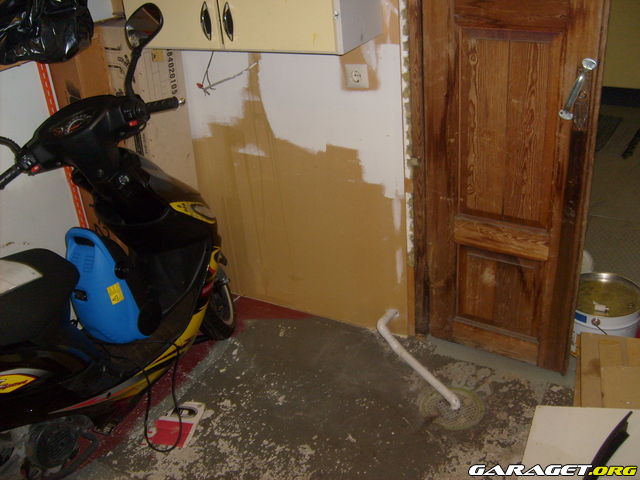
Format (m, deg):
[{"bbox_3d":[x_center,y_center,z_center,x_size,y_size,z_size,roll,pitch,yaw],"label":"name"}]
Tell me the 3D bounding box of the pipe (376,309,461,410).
[{"bbox_3d":[0.353,0.438,2.398,0.105,0.119,0.507,-14,29,-16],"label":"pipe"}]

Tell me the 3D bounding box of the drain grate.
[{"bbox_3d":[0.458,0.578,2.237,0.214,0.020,0.214,-4,28,2],"label":"drain grate"}]

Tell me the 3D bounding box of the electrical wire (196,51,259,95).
[{"bbox_3d":[-0.350,-0.625,2.419,0.275,0.165,0.060,10,32,27],"label":"electrical wire"}]

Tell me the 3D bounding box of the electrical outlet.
[{"bbox_3d":[0.127,-0.552,2.184,0.081,0.081,0.022,10,32,27],"label":"electrical outlet"}]

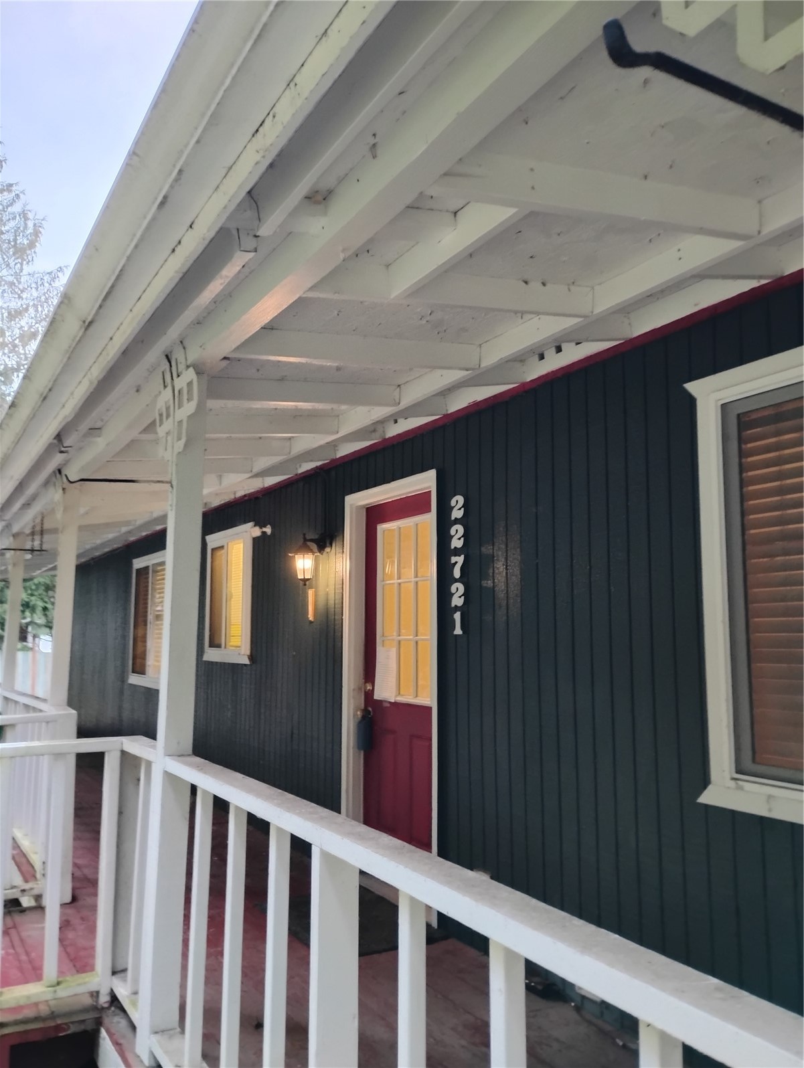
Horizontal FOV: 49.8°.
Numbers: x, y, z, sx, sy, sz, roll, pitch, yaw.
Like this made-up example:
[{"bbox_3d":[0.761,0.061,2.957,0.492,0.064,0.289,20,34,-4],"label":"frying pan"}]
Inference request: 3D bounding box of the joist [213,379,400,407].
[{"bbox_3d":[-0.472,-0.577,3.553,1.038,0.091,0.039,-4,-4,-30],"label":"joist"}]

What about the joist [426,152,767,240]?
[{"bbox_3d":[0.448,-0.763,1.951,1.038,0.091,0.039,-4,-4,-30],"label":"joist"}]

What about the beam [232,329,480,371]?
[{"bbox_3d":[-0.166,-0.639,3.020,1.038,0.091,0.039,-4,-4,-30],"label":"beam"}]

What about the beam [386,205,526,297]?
[{"bbox_3d":[0.128,-0.714,2.119,0.040,0.089,0.578,4,-8,-29],"label":"beam"}]

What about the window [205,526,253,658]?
[{"bbox_3d":[-1.357,0.484,6.782,0.090,1.030,1.143,4,-8,-29],"label":"window"}]

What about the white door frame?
[{"bbox_3d":[-0.033,0.787,4.486,0.130,2.106,0.999,4,-8,-29],"label":"white door frame"}]

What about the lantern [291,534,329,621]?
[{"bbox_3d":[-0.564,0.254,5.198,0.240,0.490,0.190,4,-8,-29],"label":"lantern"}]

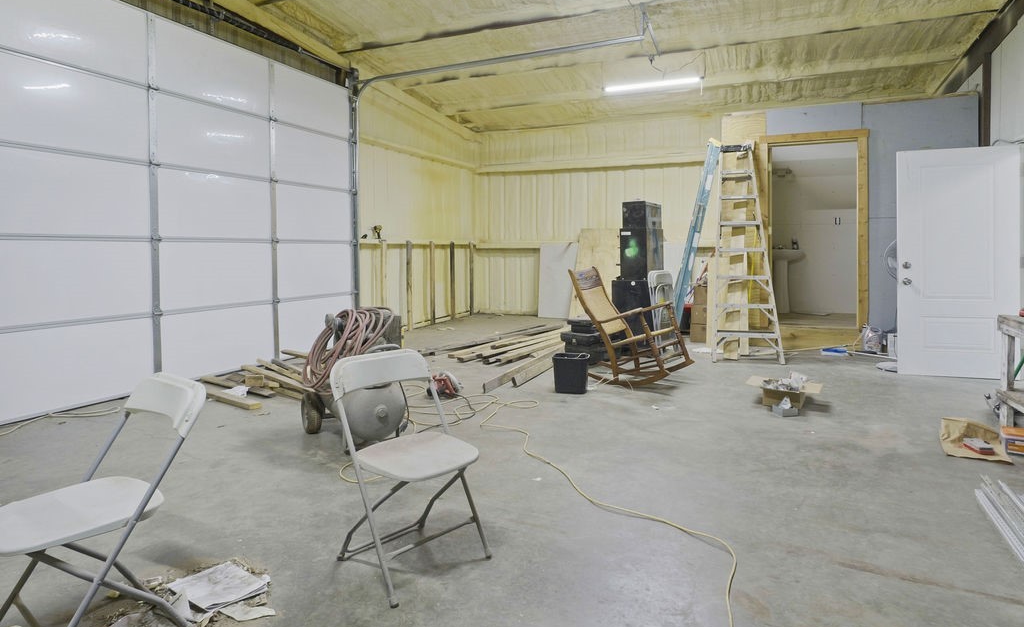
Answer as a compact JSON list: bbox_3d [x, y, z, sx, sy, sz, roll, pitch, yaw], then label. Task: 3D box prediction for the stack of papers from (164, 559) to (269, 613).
[{"bbox_3d":[-0.993,0.919,1.800,0.235,0.040,0.195,4,7,38],"label":"stack of papers"}]

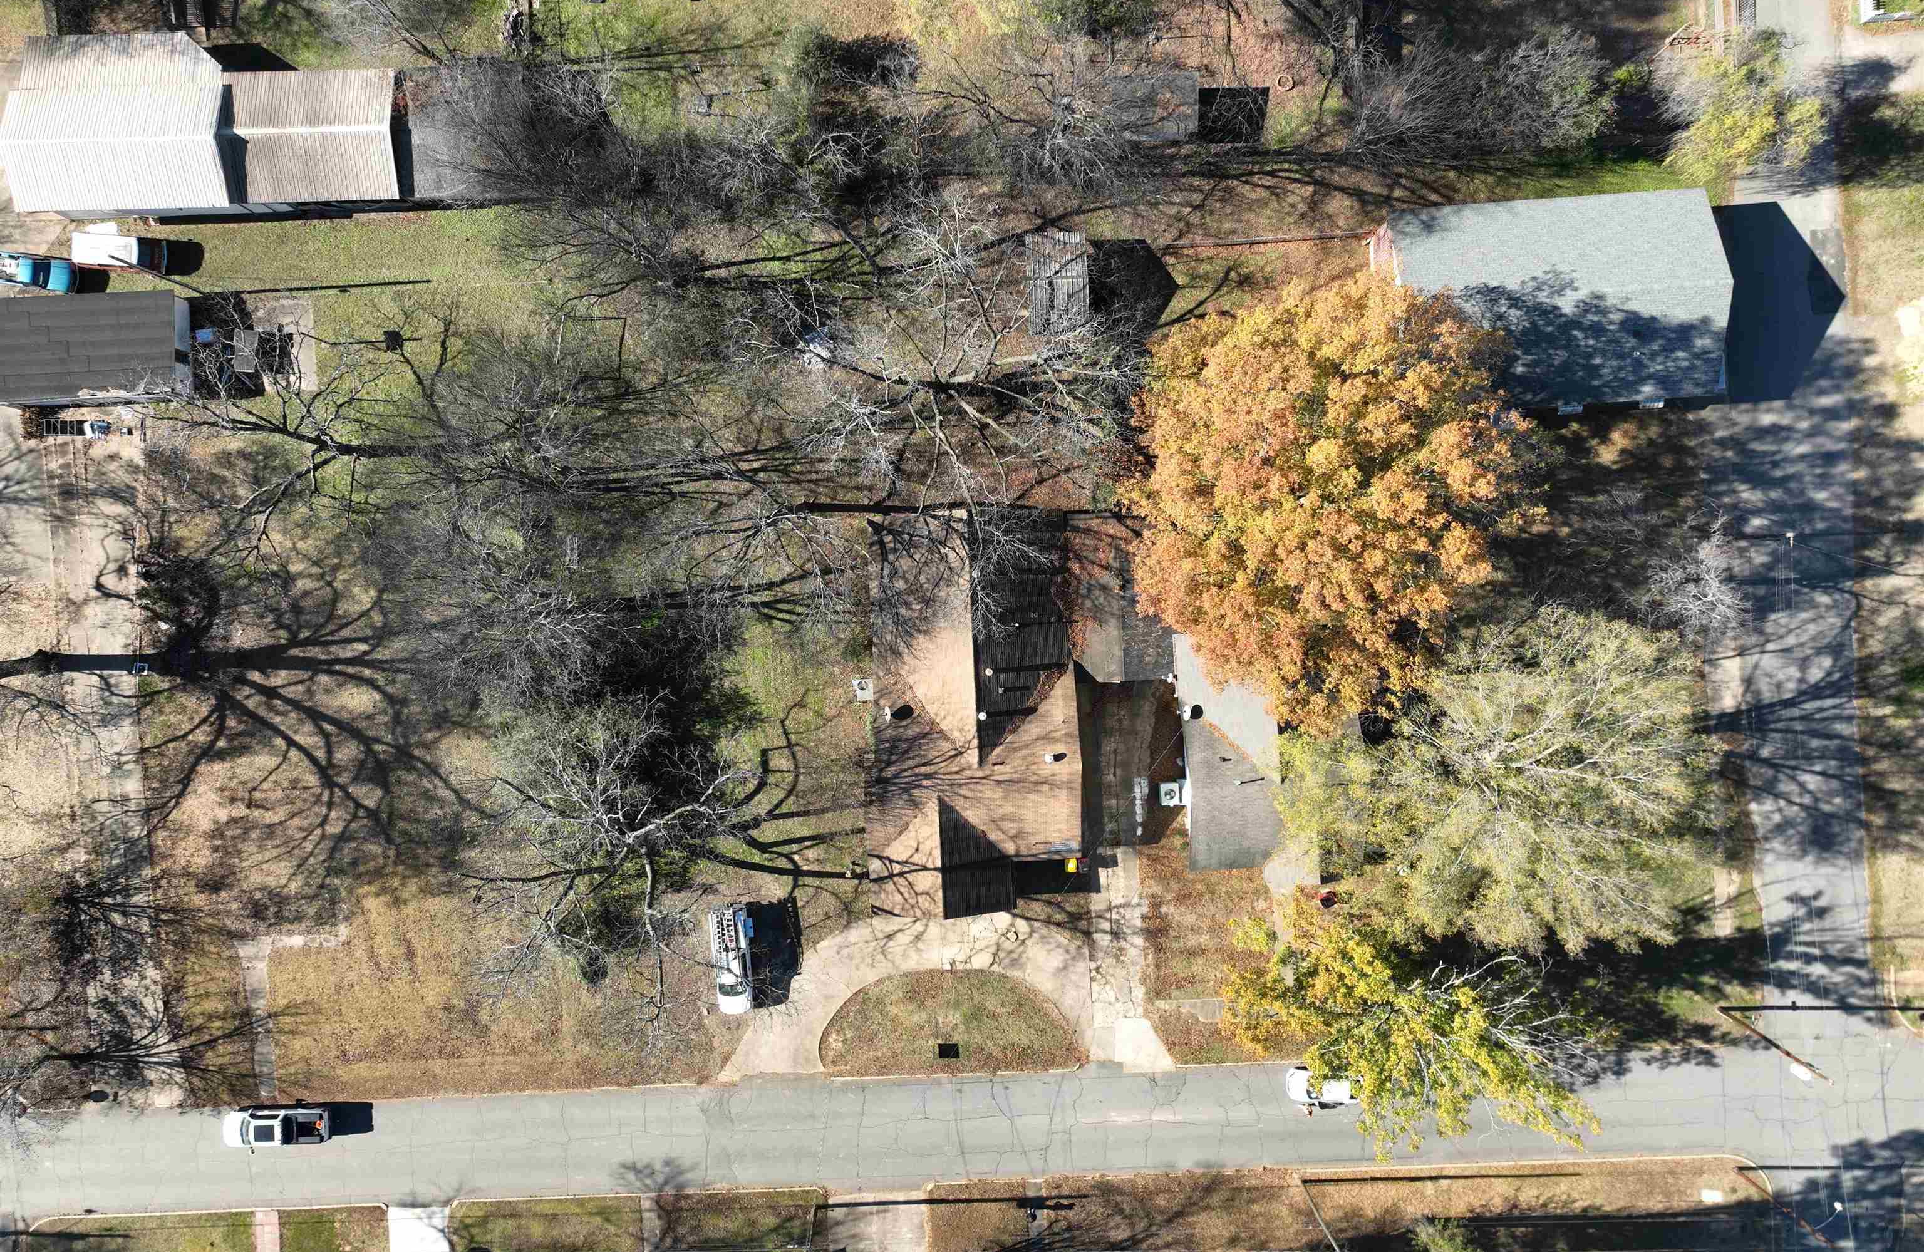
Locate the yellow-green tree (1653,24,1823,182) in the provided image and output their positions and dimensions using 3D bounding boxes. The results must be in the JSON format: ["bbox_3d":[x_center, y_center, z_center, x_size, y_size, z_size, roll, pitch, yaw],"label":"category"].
[{"bbox_3d":[38.788,-25.784,66.585,7.200,6.200,7.200,-2,92,0],"label":"yellow-green tree"}]

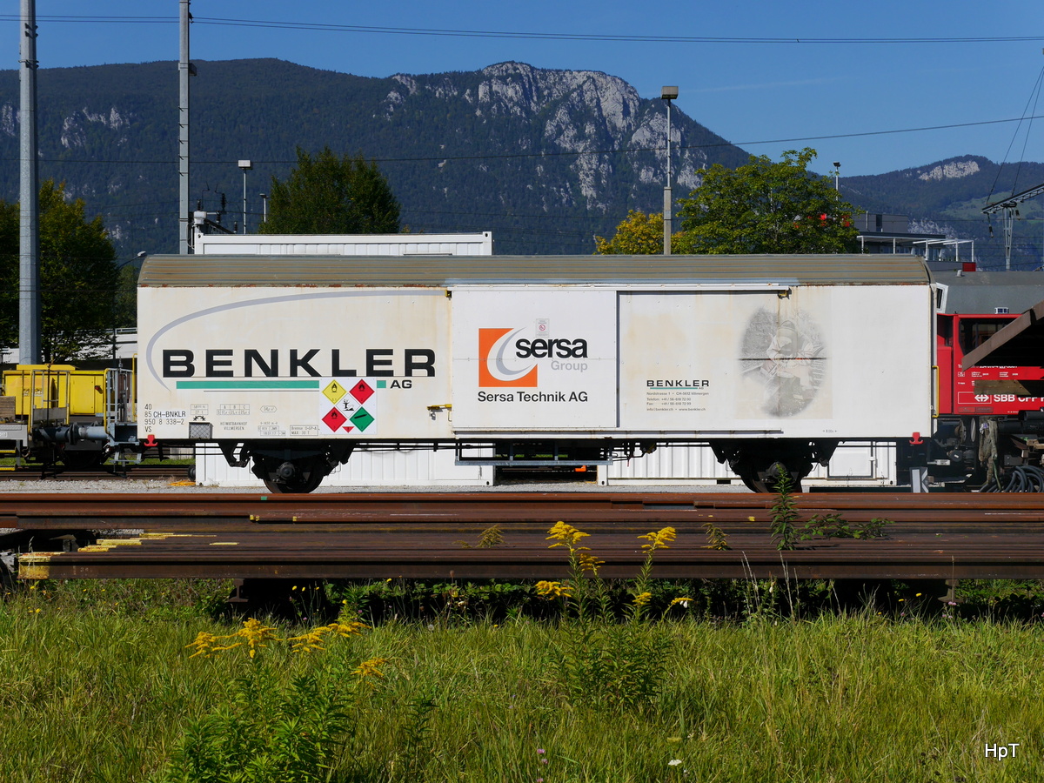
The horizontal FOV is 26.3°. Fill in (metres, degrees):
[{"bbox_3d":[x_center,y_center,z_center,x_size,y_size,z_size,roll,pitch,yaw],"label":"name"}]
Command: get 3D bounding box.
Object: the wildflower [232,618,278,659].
[{"bbox_3d":[-1.004,0.932,8.400,0.177,0.157,0.165,0,0,0],"label":"wildflower"}]

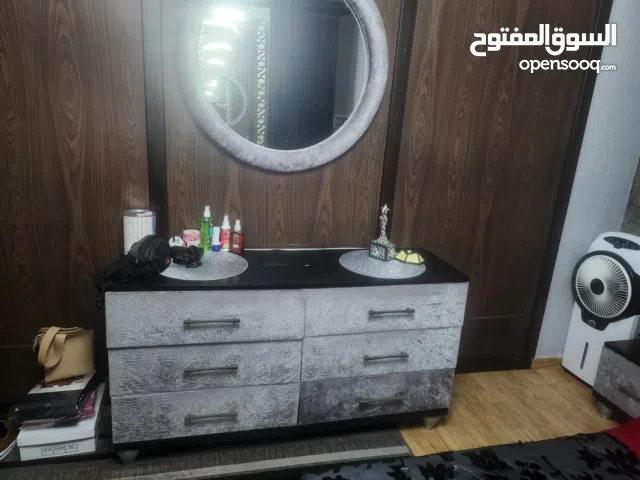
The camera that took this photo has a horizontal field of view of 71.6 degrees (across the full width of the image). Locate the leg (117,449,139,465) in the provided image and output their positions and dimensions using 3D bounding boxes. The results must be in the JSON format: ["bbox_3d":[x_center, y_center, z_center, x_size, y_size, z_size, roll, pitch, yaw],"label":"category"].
[{"bbox_3d":[-0.801,0.876,1.848,0.077,0.090,0.077,0,15,-14],"label":"leg"}]

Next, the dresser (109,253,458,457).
[{"bbox_3d":[-0.135,0.492,2.097,1.485,0.787,0.504,0,15,-14],"label":"dresser"}]

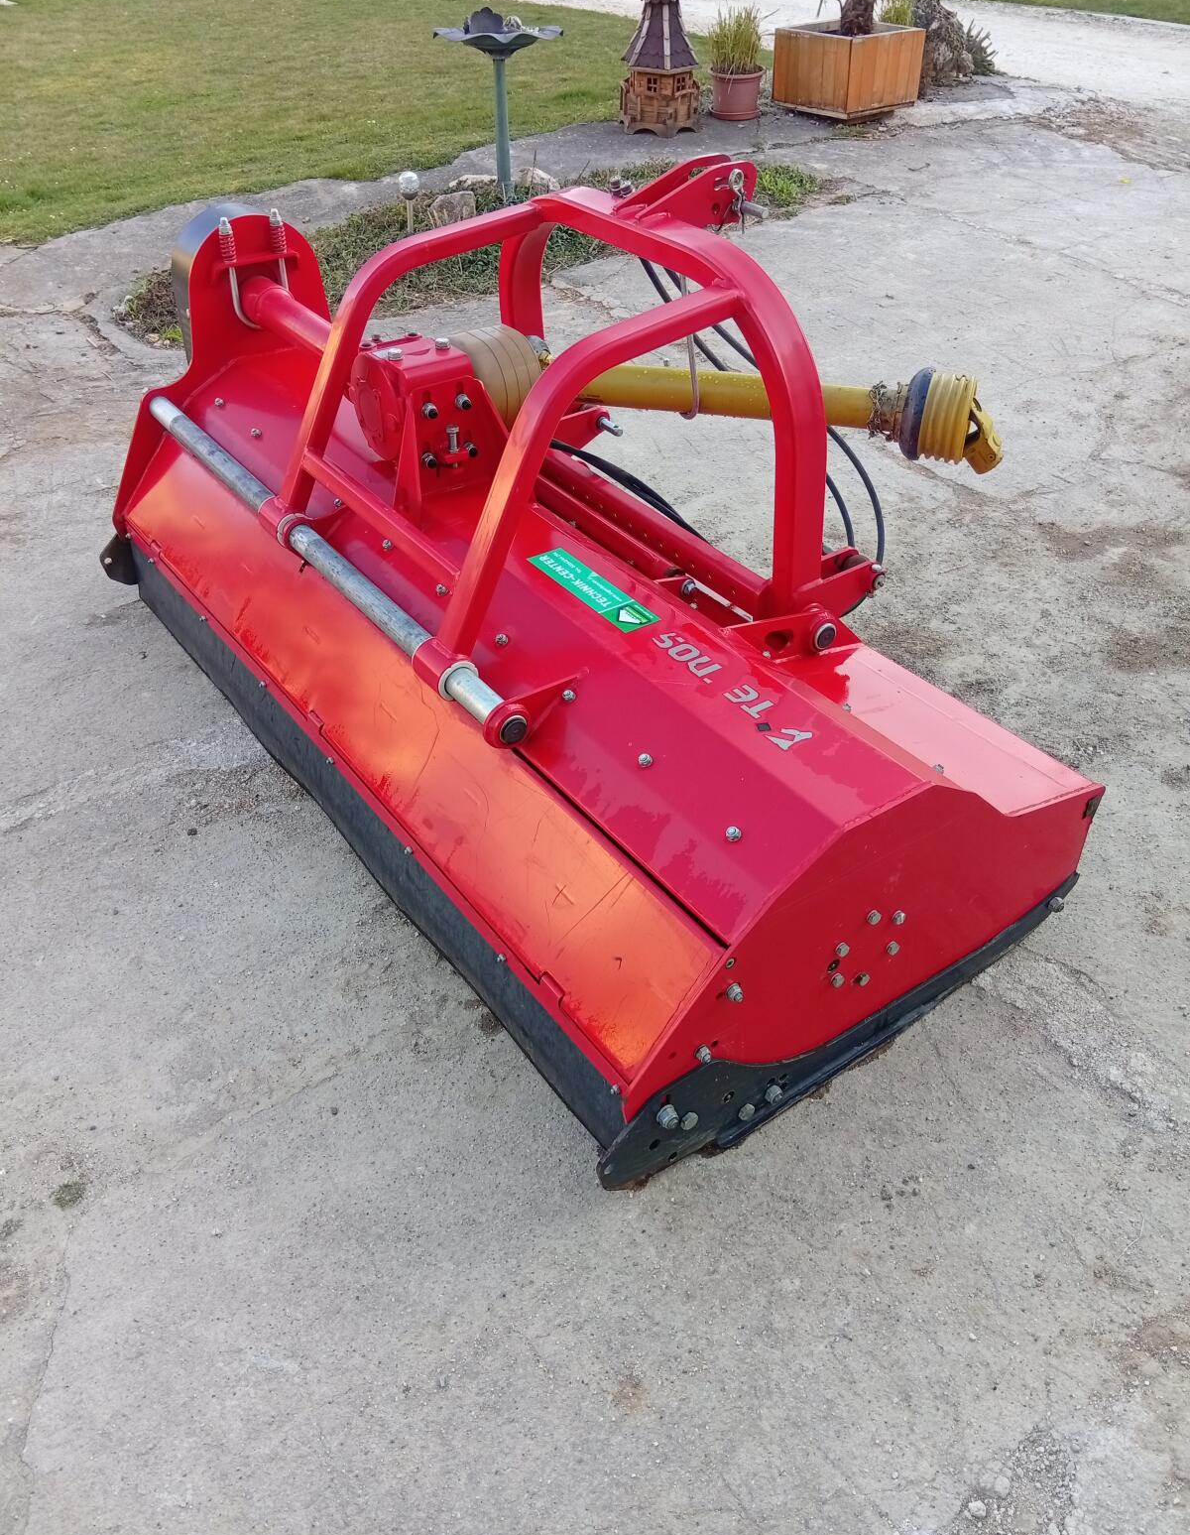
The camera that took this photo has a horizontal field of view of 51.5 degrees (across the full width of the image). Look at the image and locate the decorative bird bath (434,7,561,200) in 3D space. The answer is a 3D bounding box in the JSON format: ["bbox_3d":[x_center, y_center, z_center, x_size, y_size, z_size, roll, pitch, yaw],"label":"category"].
[{"bbox_3d":[-0.419,-2.993,5.627,0.560,0.740,0.560,-1,38,0],"label":"decorative bird bath"}]

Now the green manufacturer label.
[{"bbox_3d":[-0.005,-0.291,2.014,0.070,0.004,0.287,-24,44,-26],"label":"green manufacturer label"}]

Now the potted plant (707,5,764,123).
[{"bbox_3d":[0.800,-4.005,7.035,0.320,0.530,0.320,-1,38,0],"label":"potted plant"}]

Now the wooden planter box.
[{"bbox_3d":[1.501,-4.131,7.276,0.604,0.403,0.604,-26,45,-28],"label":"wooden planter box"}]

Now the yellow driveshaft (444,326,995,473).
[{"bbox_3d":[0.235,-0.691,2.287,0.980,0.200,0.200,3,39,5],"label":"yellow driveshaft"}]

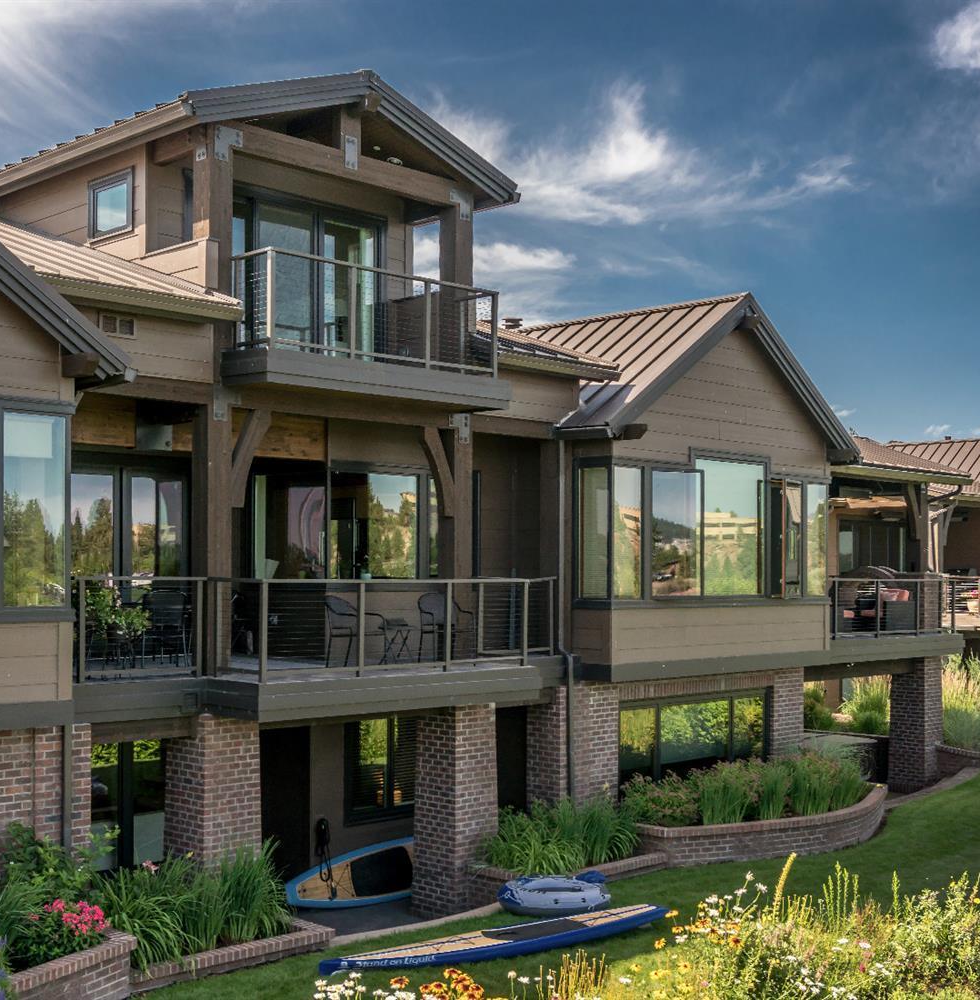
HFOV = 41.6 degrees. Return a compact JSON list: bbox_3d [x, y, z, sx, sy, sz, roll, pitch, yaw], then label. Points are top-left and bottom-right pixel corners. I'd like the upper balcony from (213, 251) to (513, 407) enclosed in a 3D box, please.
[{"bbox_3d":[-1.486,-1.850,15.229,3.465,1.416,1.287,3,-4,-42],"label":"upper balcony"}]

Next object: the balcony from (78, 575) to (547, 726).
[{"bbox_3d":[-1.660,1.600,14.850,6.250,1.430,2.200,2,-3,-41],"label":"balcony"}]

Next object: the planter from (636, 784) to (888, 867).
[{"bbox_3d":[4.950,5.279,20.744,6.435,0.584,1.485,3,-4,-42],"label":"planter"}]

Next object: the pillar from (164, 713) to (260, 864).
[{"bbox_3d":[-3.067,3.640,14.288,0.742,2.524,0.832,3,-4,-42],"label":"pillar"}]

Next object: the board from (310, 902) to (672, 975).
[{"bbox_3d":[0.185,4.740,13.900,4.100,0.220,0.700,1,-3,-27],"label":"board"}]

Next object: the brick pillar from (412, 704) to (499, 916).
[{"bbox_3d":[-0.438,3.869,16.629,0.792,2.653,0.841,3,-4,-42],"label":"brick pillar"}]

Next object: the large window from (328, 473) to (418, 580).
[{"bbox_3d":[-1.528,0.361,17.177,1.515,1.495,0.099,3,-4,-42],"label":"large window"}]

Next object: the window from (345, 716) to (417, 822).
[{"bbox_3d":[-1.360,3.510,16.700,1.320,1.380,0.120,2,-3,-42],"label":"window"}]

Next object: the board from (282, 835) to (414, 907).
[{"bbox_3d":[-1.343,4.811,16.746,3.039,0.762,0.139,3,-4,-42],"label":"board"}]

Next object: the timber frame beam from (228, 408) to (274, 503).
[{"bbox_3d":[-2.743,-0.459,14.669,0.525,1.094,0.158,3,-4,-42],"label":"timber frame beam"}]

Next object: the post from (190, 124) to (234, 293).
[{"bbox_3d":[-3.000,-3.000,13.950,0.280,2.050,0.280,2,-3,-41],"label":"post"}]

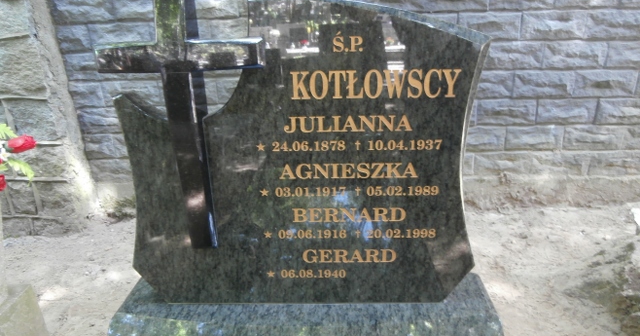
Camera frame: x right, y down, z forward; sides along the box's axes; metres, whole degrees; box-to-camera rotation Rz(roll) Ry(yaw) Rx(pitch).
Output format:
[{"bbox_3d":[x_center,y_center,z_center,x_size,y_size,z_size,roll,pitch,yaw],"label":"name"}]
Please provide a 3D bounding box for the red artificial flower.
[{"bbox_3d":[-0.787,-0.065,1.170,0.071,0.042,0.042,-11,0,-2],"label":"red artificial flower"}]

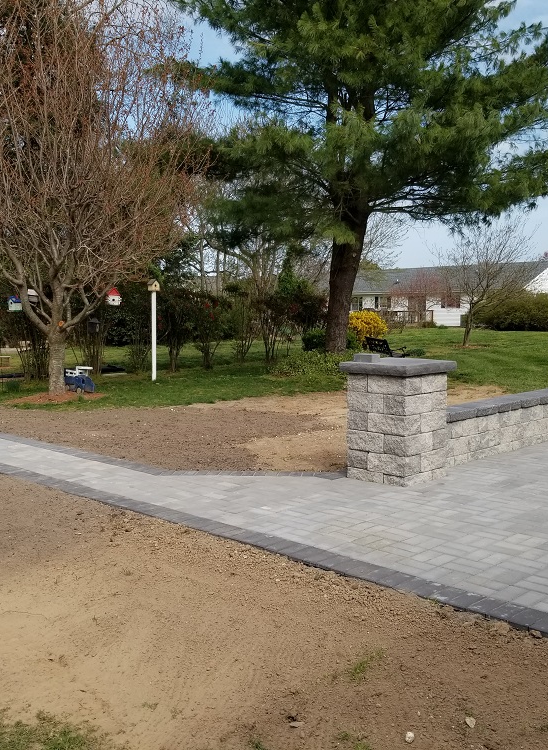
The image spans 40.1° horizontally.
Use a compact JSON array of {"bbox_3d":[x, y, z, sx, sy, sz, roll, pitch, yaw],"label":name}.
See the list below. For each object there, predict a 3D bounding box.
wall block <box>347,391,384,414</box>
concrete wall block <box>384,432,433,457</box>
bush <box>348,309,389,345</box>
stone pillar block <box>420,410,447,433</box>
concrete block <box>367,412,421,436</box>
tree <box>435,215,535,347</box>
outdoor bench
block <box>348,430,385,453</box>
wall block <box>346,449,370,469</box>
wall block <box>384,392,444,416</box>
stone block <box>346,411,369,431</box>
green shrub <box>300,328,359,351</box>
[{"bbox_3d":[0.802,0.216,6.034,0.205,0.153,0.362,-5,7,-43],"label":"wall block"},{"bbox_3d":[1.049,0.531,5.884,0.356,0.151,0.206,-5,7,-43],"label":"concrete wall block"},{"bbox_3d":[2.957,-1.392,24.146,1.300,1.250,1.250,0,5,7],"label":"bush"},{"bbox_3d":[1.197,0.364,6.010,0.356,0.151,0.206,-5,7,-43],"label":"stone pillar block"},{"bbox_3d":[0.945,0.382,5.897,0.205,0.153,0.362,-5,7,-43],"label":"concrete block"},{"bbox_3d":[7.388,-3.339,26.302,3.400,4.650,3.300,0,5,16],"label":"tree"},{"bbox_3d":[2.565,-0.424,17.200,0.600,0.820,1.150,-3,5,-27],"label":"outdoor bench"},{"bbox_3d":[0.802,0.520,6.038,0.206,0.151,0.356,-5,7,-43],"label":"block"},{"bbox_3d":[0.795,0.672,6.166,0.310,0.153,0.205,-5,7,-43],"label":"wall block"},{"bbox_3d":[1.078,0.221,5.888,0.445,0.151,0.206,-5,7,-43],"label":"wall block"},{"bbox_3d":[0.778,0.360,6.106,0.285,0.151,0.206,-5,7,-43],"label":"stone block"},{"bbox_3d":[1.658,-0.948,22.269,1.650,0.720,1.200,0,5,4],"label":"green shrub"}]

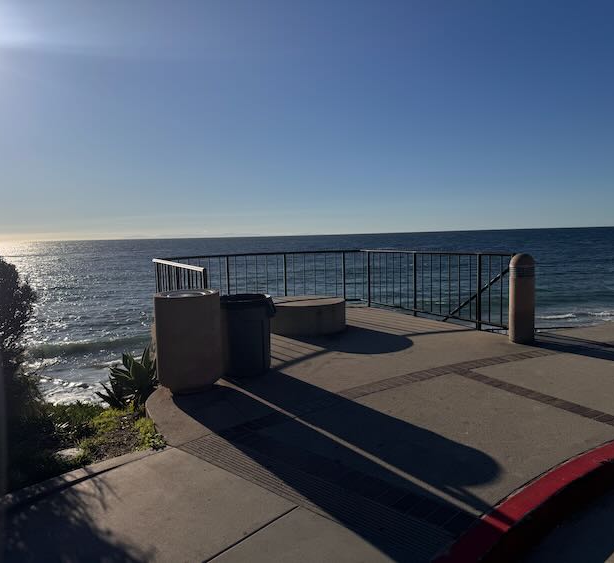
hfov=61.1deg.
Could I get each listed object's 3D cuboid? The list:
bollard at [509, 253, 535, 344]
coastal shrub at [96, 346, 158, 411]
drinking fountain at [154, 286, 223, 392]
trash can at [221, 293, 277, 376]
[{"bbox_3d":[2.717,0.200,6.541,0.307,1.105,0.307,-1,5,0],"label":"bollard"},{"bbox_3d":[-1.698,0.932,4.950,0.640,0.600,0.620,-1,5,0],"label":"coastal shrub"},{"bbox_3d":[-1.133,0.555,4.958,0.620,0.860,0.620,-5,6,-35],"label":"drinking fountain"},{"bbox_3d":[-0.618,0.550,5.311,0.575,0.785,0.575,-1,5,0],"label":"trash can"}]

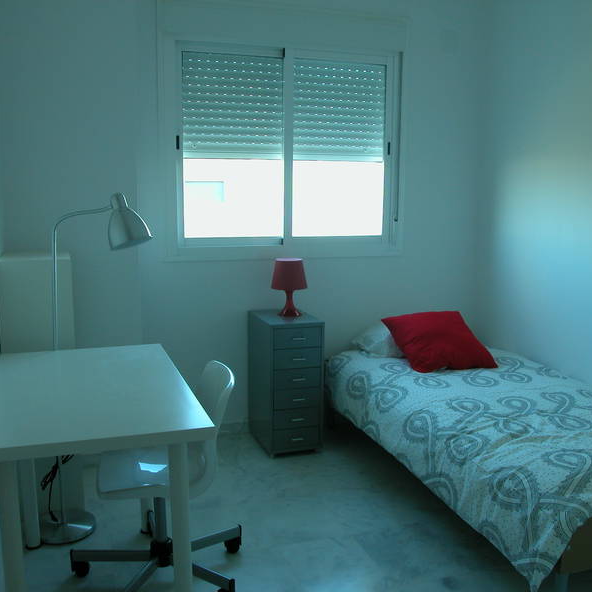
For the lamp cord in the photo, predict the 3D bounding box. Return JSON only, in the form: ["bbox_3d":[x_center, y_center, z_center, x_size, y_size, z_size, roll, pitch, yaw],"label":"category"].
[{"bbox_3d":[-0.939,0.758,2.515,0.142,0.268,0.120,-2,8,-16],"label":"lamp cord"}]

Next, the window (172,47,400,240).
[{"bbox_3d":[-0.017,-0.803,3.530,1.265,1.070,0.090,-2,8,-16],"label":"window"}]

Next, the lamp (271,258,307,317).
[{"bbox_3d":[-0.035,-0.042,3.434,0.190,0.295,0.190,0,8,0],"label":"lamp"}]

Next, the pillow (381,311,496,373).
[{"bbox_3d":[0.764,0.234,3.406,0.460,0.150,0.460,-3,35,-16],"label":"pillow"}]

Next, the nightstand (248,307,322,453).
[{"bbox_3d":[-0.061,0.453,3.451,0.280,0.690,0.430,-3,9,-19],"label":"nightstand"}]

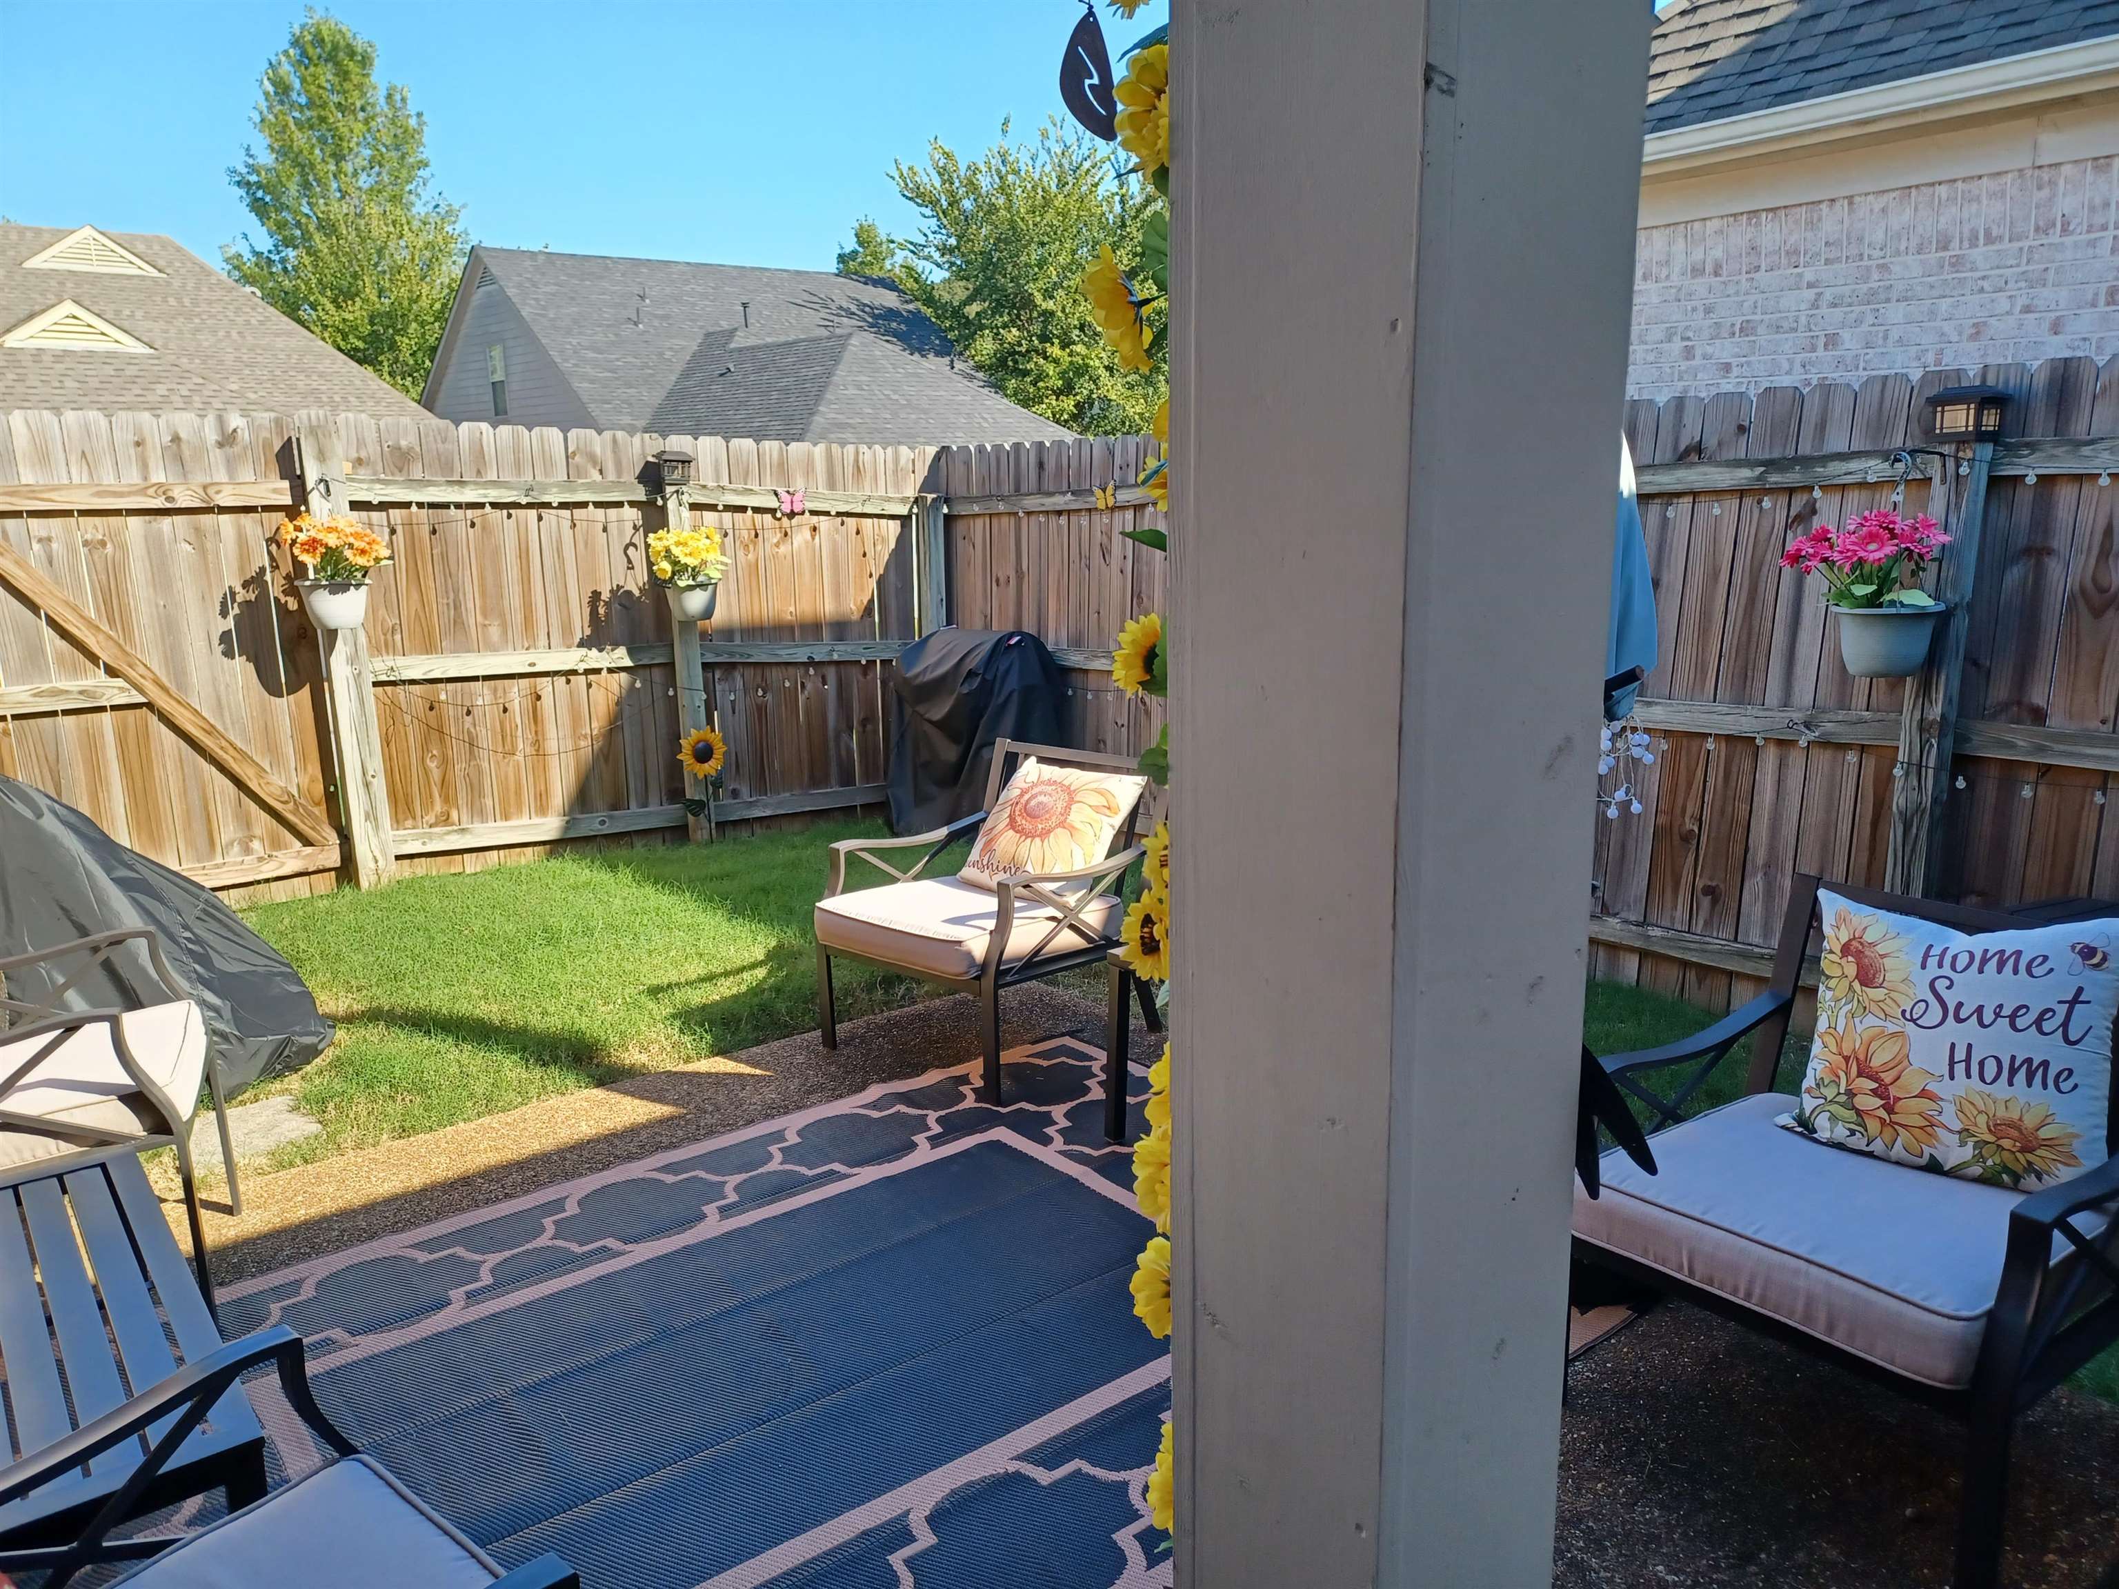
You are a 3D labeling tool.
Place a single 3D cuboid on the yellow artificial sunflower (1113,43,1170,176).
[{"bbox_3d":[0.067,-0.459,1.025,0.050,0.088,0.080,-12,16,-39],"label":"yellow artificial sunflower"}]

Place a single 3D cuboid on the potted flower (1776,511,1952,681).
[{"bbox_3d":[1.963,-0.489,3.722,0.310,0.410,0.360,-11,16,-37],"label":"potted flower"}]

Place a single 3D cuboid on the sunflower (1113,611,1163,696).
[{"bbox_3d":[0.061,-0.102,1.125,0.035,0.064,0.062,-10,16,-36],"label":"sunflower"}]

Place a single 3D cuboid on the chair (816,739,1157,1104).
[{"bbox_3d":[-0.156,0.309,4.242,0.665,0.770,0.750,9,16,39],"label":"chair"}]

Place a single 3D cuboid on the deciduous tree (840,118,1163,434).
[{"bbox_3d":[-0.053,-9.701,32.671,8.500,9.000,8.500,-1,13,0],"label":"deciduous tree"}]

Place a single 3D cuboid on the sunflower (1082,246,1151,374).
[{"bbox_3d":[0.042,-0.340,1.072,0.045,0.090,0.085,-18,8,16],"label":"sunflower"}]

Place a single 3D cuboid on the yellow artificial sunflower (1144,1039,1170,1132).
[{"bbox_3d":[0.086,0.229,1.199,0.040,0.072,0.070,-9,15,-30],"label":"yellow artificial sunflower"}]

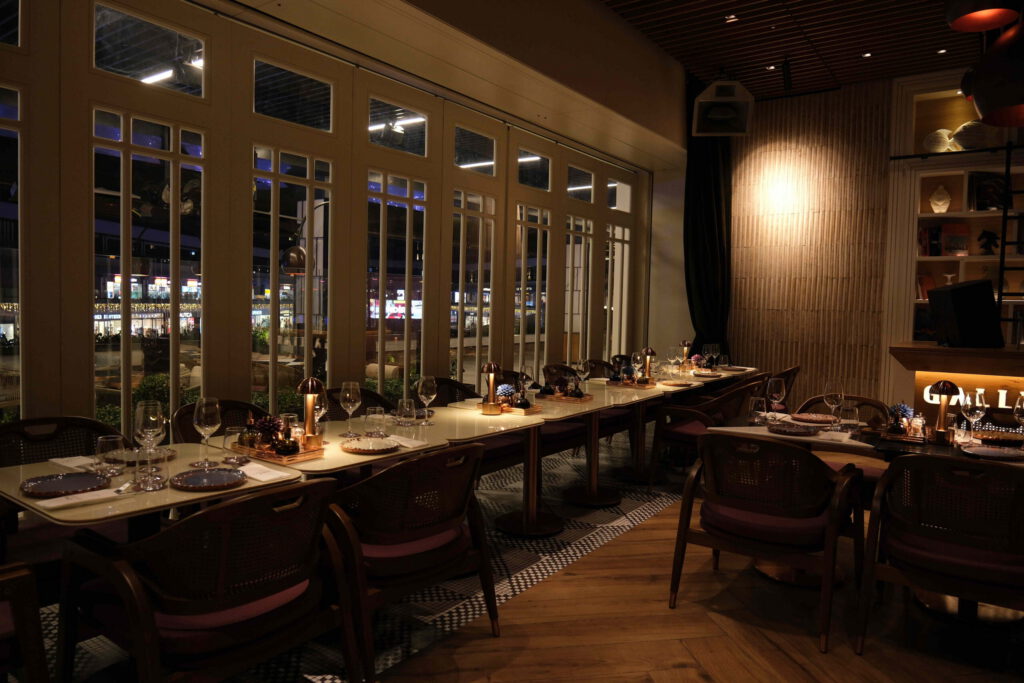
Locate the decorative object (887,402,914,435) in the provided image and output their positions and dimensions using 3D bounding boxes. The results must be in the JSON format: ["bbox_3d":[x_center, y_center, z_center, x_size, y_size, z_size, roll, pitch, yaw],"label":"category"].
[{"bbox_3d":[1.986,0.385,3.495,0.120,0.150,0.120,4,4,36],"label":"decorative object"}]

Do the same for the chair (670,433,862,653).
[{"bbox_3d":[1.165,0.813,3.125,0.660,0.810,0.630,4,4,36],"label":"chair"}]

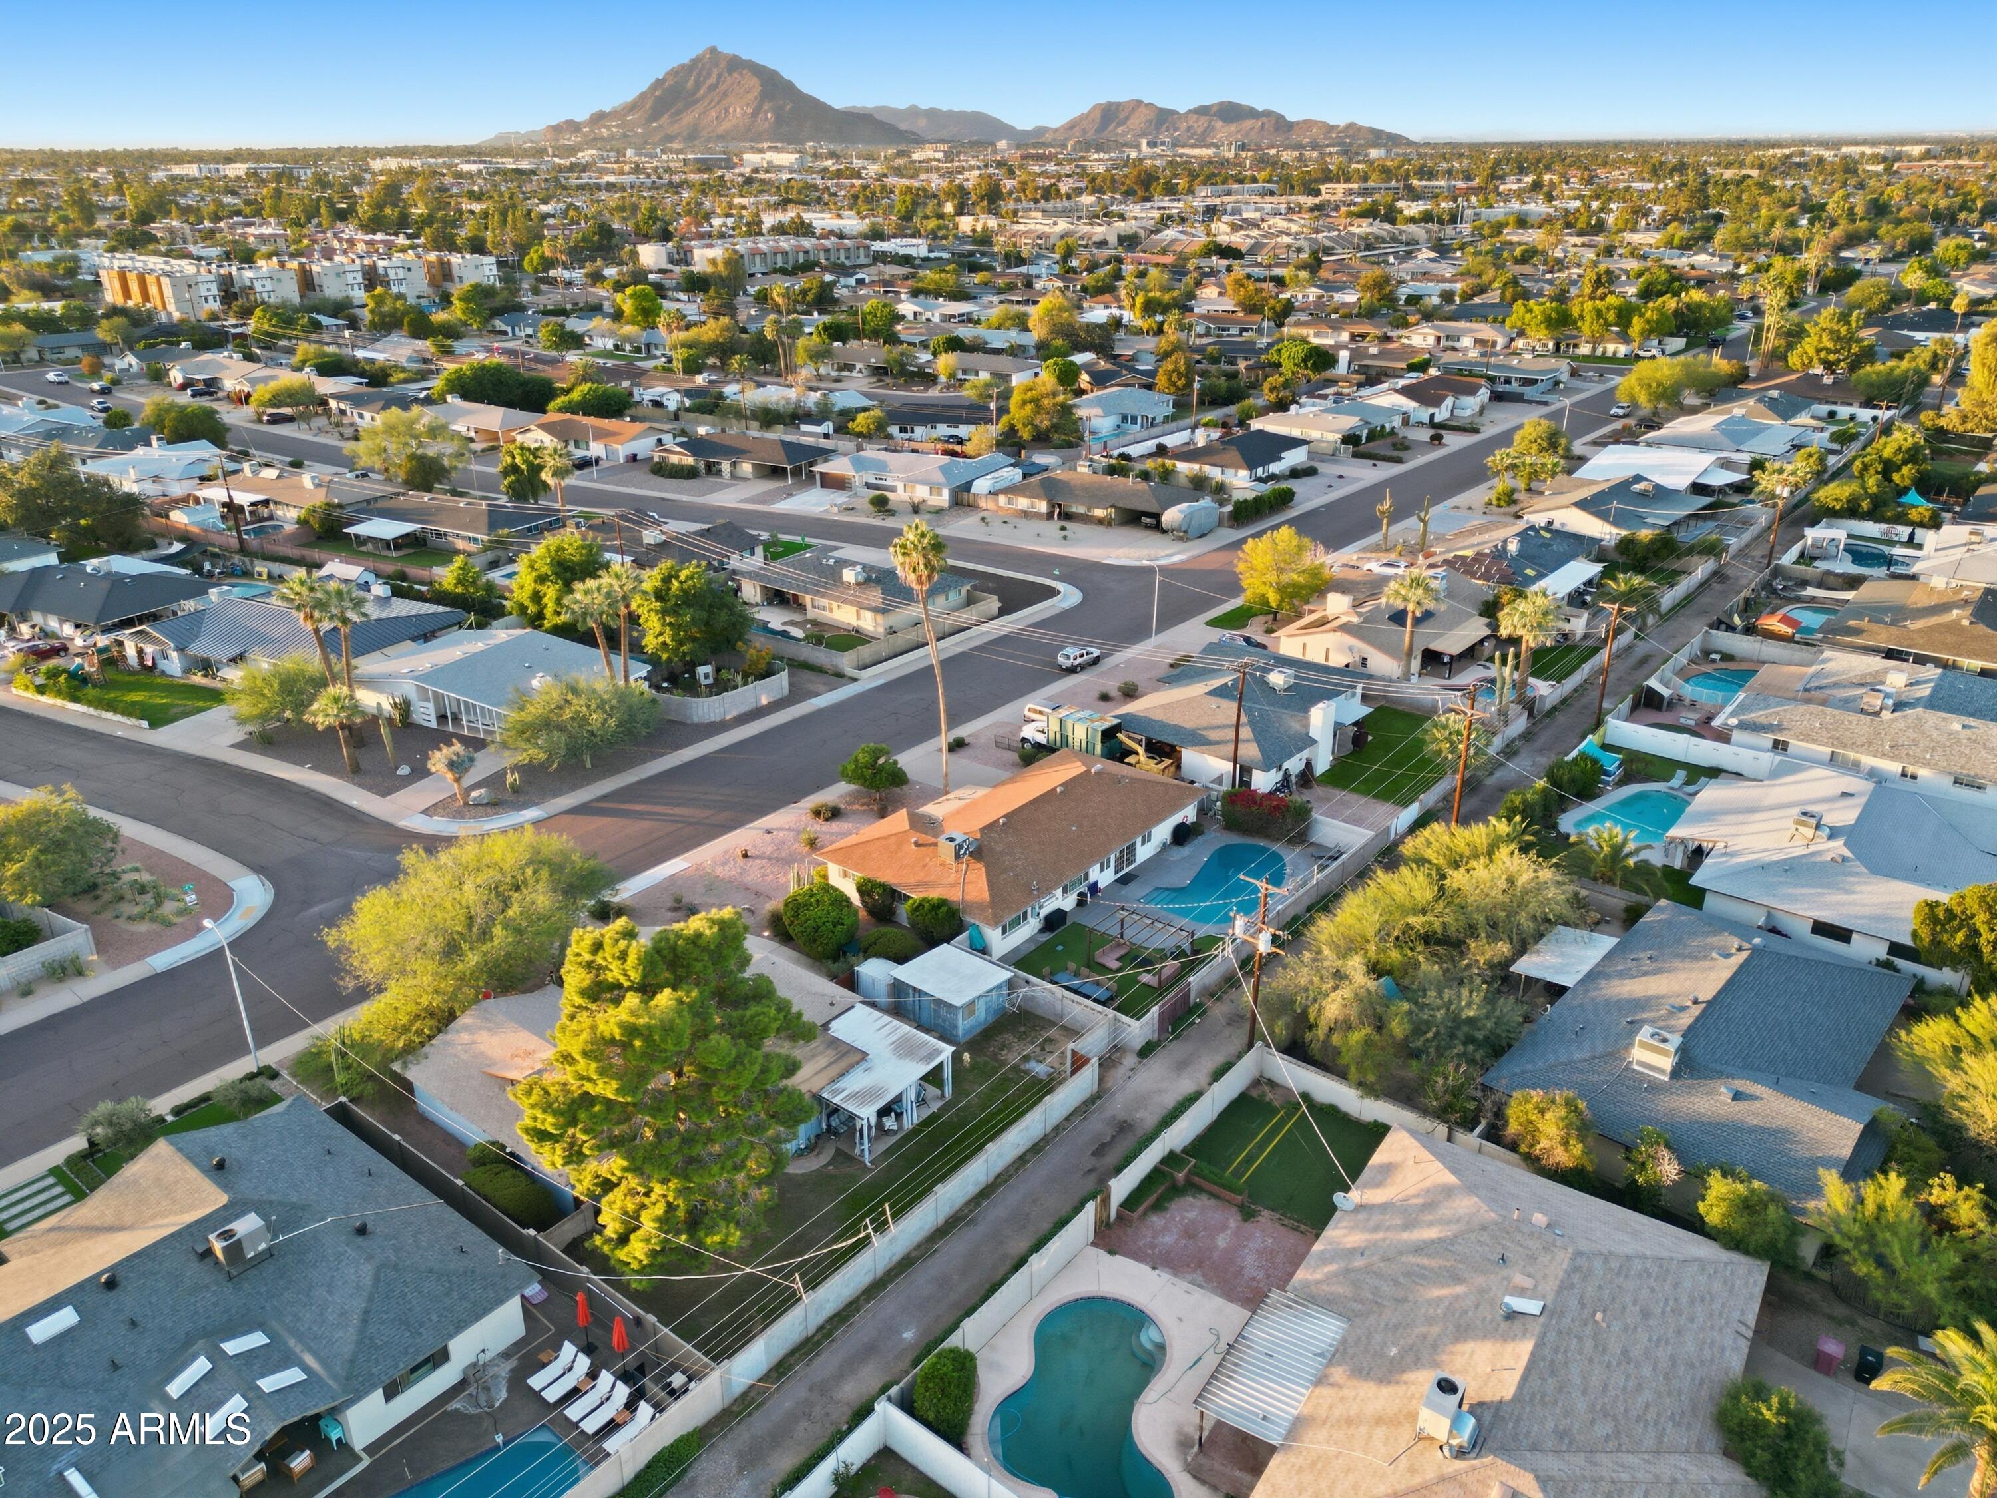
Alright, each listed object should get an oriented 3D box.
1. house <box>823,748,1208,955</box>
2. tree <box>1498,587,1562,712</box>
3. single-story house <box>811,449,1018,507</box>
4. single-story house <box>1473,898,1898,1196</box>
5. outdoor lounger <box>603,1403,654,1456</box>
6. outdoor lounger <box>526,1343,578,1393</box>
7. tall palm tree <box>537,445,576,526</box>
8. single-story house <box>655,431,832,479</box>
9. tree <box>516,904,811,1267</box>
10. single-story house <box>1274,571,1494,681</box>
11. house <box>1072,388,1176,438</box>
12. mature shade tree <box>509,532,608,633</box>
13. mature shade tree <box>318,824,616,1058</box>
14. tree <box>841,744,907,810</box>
[{"bbox_3d":[1.476,4.898,85.910,13.500,4.050,22.200,18,30,36],"label":"house"},{"bbox_3d":[40.661,-7.674,106.805,4.800,9.930,4.800,0,24,0],"label":"tree"},{"bbox_3d":[-11.009,-36.254,179.622,21.051,4.300,16.615,12,27,26],"label":"single-story house"},{"bbox_3d":[33.681,13.511,64.731,14.464,4.400,22.179,19,30,38],"label":"single-story house"},{"bbox_3d":[-12.496,23.158,46.957,0.660,0.930,1.750,18,30,35],"label":"outdoor lounger"},{"bbox_3d":[-15.945,22.217,49.630,0.700,0.930,1.820,17,29,35],"label":"outdoor lounger"},{"bbox_3d":[-45.855,-26.941,145.532,4.100,10.000,4.100,0,24,0],"label":"tall palm tree"},{"bbox_3d":[-34.353,-40.179,189.122,22.079,4.200,12.015,12,27,27],"label":"single-story house"},{"bbox_3d":[-12.823,13.609,53.864,11.200,14.000,11.200,-7,25,-15],"label":"tree"},{"bbox_3d":[35.657,-11.556,122.819,15.621,4.200,24.975,17,29,35],"label":"single-story house"},{"bbox_3d":[21.615,-54.579,221.177,16.500,4.200,19.000,18,30,36],"label":"house"},{"bbox_3d":[-40.158,-14.753,124.140,8.600,9.720,8.400,0,24,0],"label":"mature shade tree"},{"bbox_3d":[-24.350,8.952,64.212,12.400,9.300,12.400,0,24,0],"label":"mature shade tree"},{"bbox_3d":[-7.930,2.060,90.357,4.400,4.600,4.400,0,24,0],"label":"tree"}]

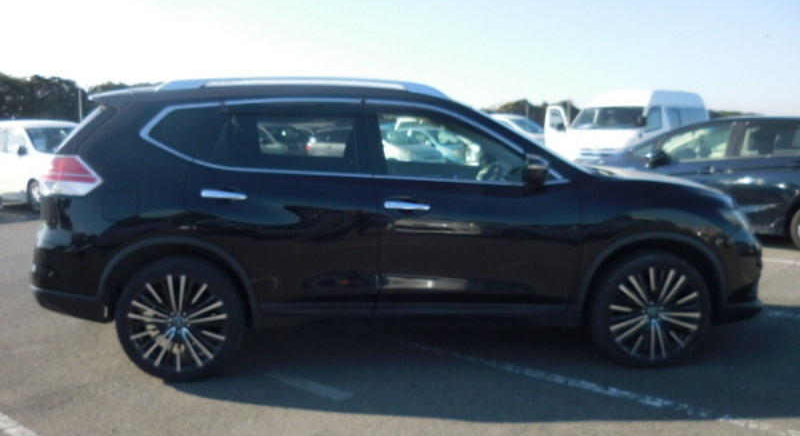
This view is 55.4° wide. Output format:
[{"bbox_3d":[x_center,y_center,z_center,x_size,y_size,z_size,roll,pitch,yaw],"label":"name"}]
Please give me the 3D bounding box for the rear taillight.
[{"bbox_3d":[-1.806,-0.237,4.214,0.360,0.235,0.270,-1,7,-5],"label":"rear taillight"}]

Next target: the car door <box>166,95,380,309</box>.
[{"bbox_3d":[-0.690,-0.062,4.287,1.130,1.200,0.250,-1,7,-5],"label":"car door"}]

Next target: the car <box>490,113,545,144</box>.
[{"bbox_3d":[3.058,-1.767,19.798,4.500,1.640,1.730,6,9,41],"label":"car"}]

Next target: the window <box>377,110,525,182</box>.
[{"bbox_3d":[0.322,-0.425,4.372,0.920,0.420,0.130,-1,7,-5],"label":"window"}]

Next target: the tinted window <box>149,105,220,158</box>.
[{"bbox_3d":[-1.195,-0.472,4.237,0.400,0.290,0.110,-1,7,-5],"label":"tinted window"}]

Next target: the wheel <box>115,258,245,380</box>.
[{"bbox_3d":[-1.234,0.563,4.320,0.690,0.690,0.240,-1,7,-5],"label":"wheel"}]

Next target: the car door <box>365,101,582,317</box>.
[{"bbox_3d":[0.434,-0.070,4.395,1.210,1.200,0.250,-1,7,-5],"label":"car door"}]

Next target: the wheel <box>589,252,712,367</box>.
[{"bbox_3d":[1.486,0.532,4.579,0.690,0.690,0.240,-1,7,-5],"label":"wheel"}]

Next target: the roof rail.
[{"bbox_3d":[-0.539,-0.762,4.410,1.740,0.110,0.080,-1,7,-5],"label":"roof rail"}]

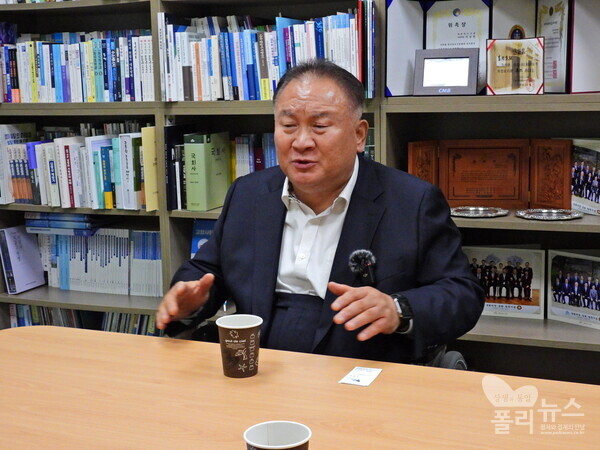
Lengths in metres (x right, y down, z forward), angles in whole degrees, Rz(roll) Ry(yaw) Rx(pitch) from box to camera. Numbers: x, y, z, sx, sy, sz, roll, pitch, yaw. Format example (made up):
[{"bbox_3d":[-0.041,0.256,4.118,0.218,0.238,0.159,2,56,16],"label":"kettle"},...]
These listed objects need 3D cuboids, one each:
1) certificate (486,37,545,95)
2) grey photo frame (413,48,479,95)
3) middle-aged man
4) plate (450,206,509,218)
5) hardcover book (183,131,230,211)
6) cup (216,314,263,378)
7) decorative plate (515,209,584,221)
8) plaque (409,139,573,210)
[{"bbox_3d":[0.672,-0.489,2.684,0.176,0.172,0.035,3,11,25],"label":"certificate"},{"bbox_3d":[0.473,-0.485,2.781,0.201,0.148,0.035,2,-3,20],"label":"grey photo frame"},{"bbox_3d":[0.076,0.310,1.731,0.583,1.260,0.700,3,10,22],"label":"middle-aged man"},{"bbox_3d":[0.573,-0.040,2.815,0.208,0.018,0.208,2,10,18],"label":"plate"},{"bbox_3d":[-0.322,-0.193,3.079,0.081,0.264,0.180,3,11,25],"label":"hardcover book"},{"bbox_3d":[-0.103,0.213,1.507,0.081,0.092,0.081,-1,10,0],"label":"cup"},{"bbox_3d":[0.791,-0.032,2.743,0.208,0.018,0.208,2,10,18],"label":"decorative plate"},{"bbox_3d":[0.628,-0.169,2.905,0.530,0.238,0.100,0,10,8],"label":"plaque"}]

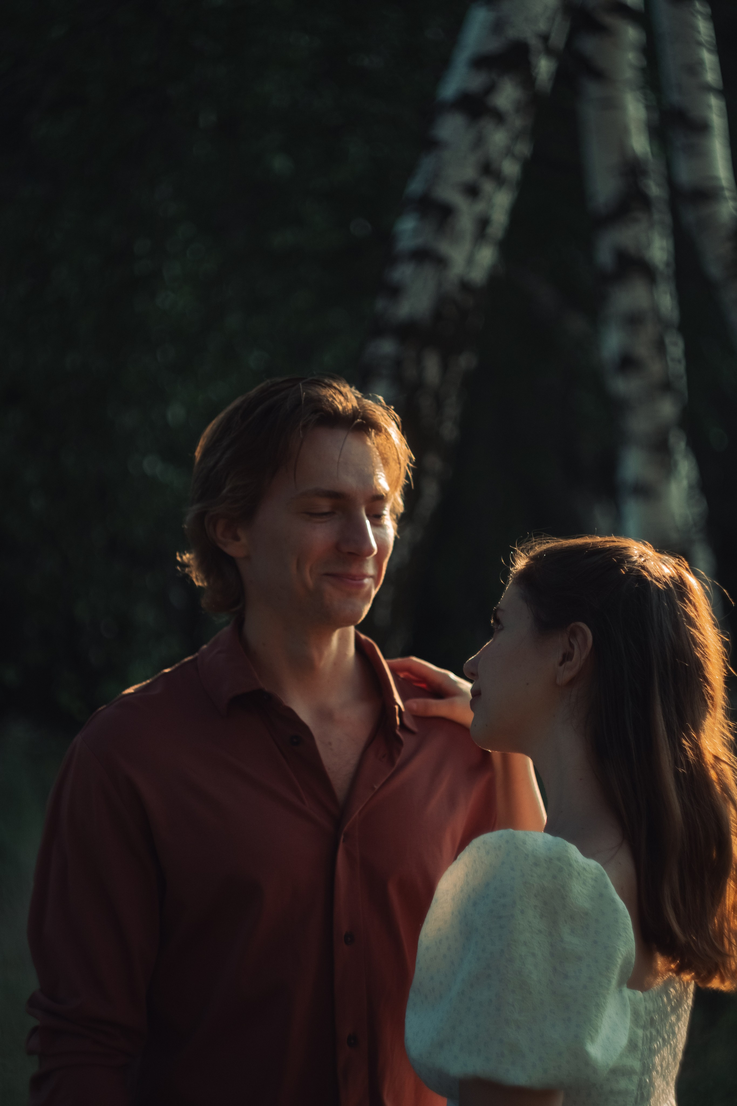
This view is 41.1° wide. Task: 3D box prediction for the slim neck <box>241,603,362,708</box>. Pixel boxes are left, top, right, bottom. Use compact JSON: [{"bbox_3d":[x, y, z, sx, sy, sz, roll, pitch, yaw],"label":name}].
[{"bbox_3d":[-0.070,0.108,1.040,0.130,0.115,0.130,4,7,0],"label":"slim neck"}]

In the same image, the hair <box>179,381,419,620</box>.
[{"bbox_3d":[-0.073,-0.061,1.040,0.200,0.245,0.240,0,7,-40],"label":"hair"}]

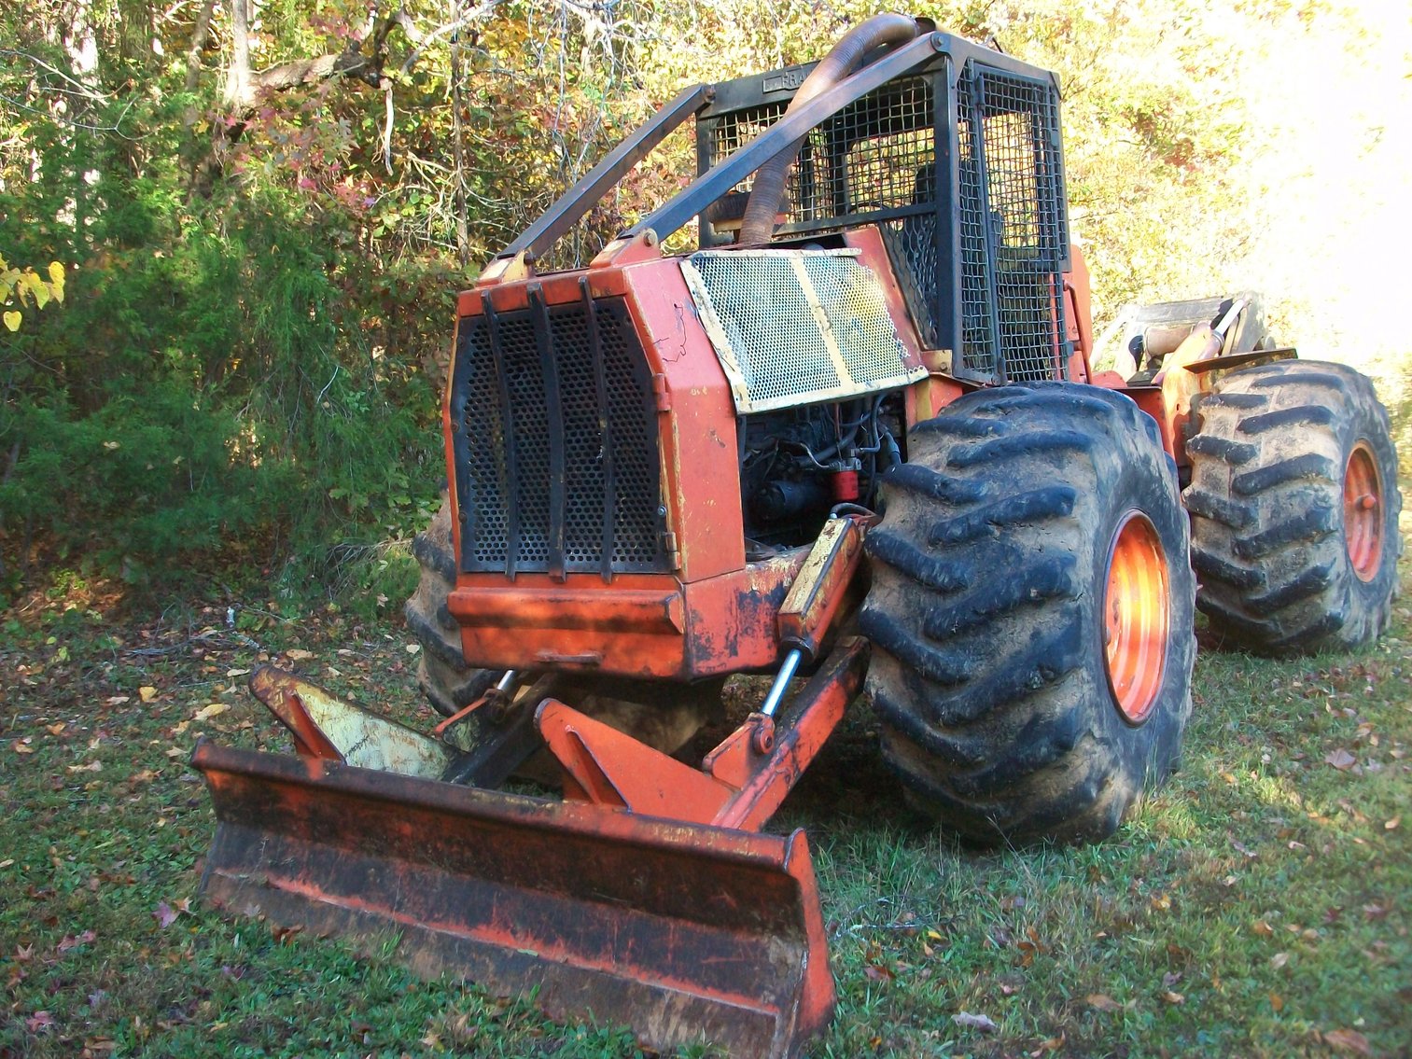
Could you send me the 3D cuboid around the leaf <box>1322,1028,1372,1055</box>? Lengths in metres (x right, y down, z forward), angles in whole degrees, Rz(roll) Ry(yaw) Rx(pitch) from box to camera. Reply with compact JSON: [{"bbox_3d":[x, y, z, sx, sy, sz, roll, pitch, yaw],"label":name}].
[{"bbox_3d":[1.462,1.169,3.164,0.070,0.020,0.100,-8,7,-35],"label":"leaf"}]

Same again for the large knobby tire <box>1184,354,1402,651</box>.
[{"bbox_3d":[3.112,-0.101,7.271,0.710,1.520,1.540,1,7,40],"label":"large knobby tire"}]

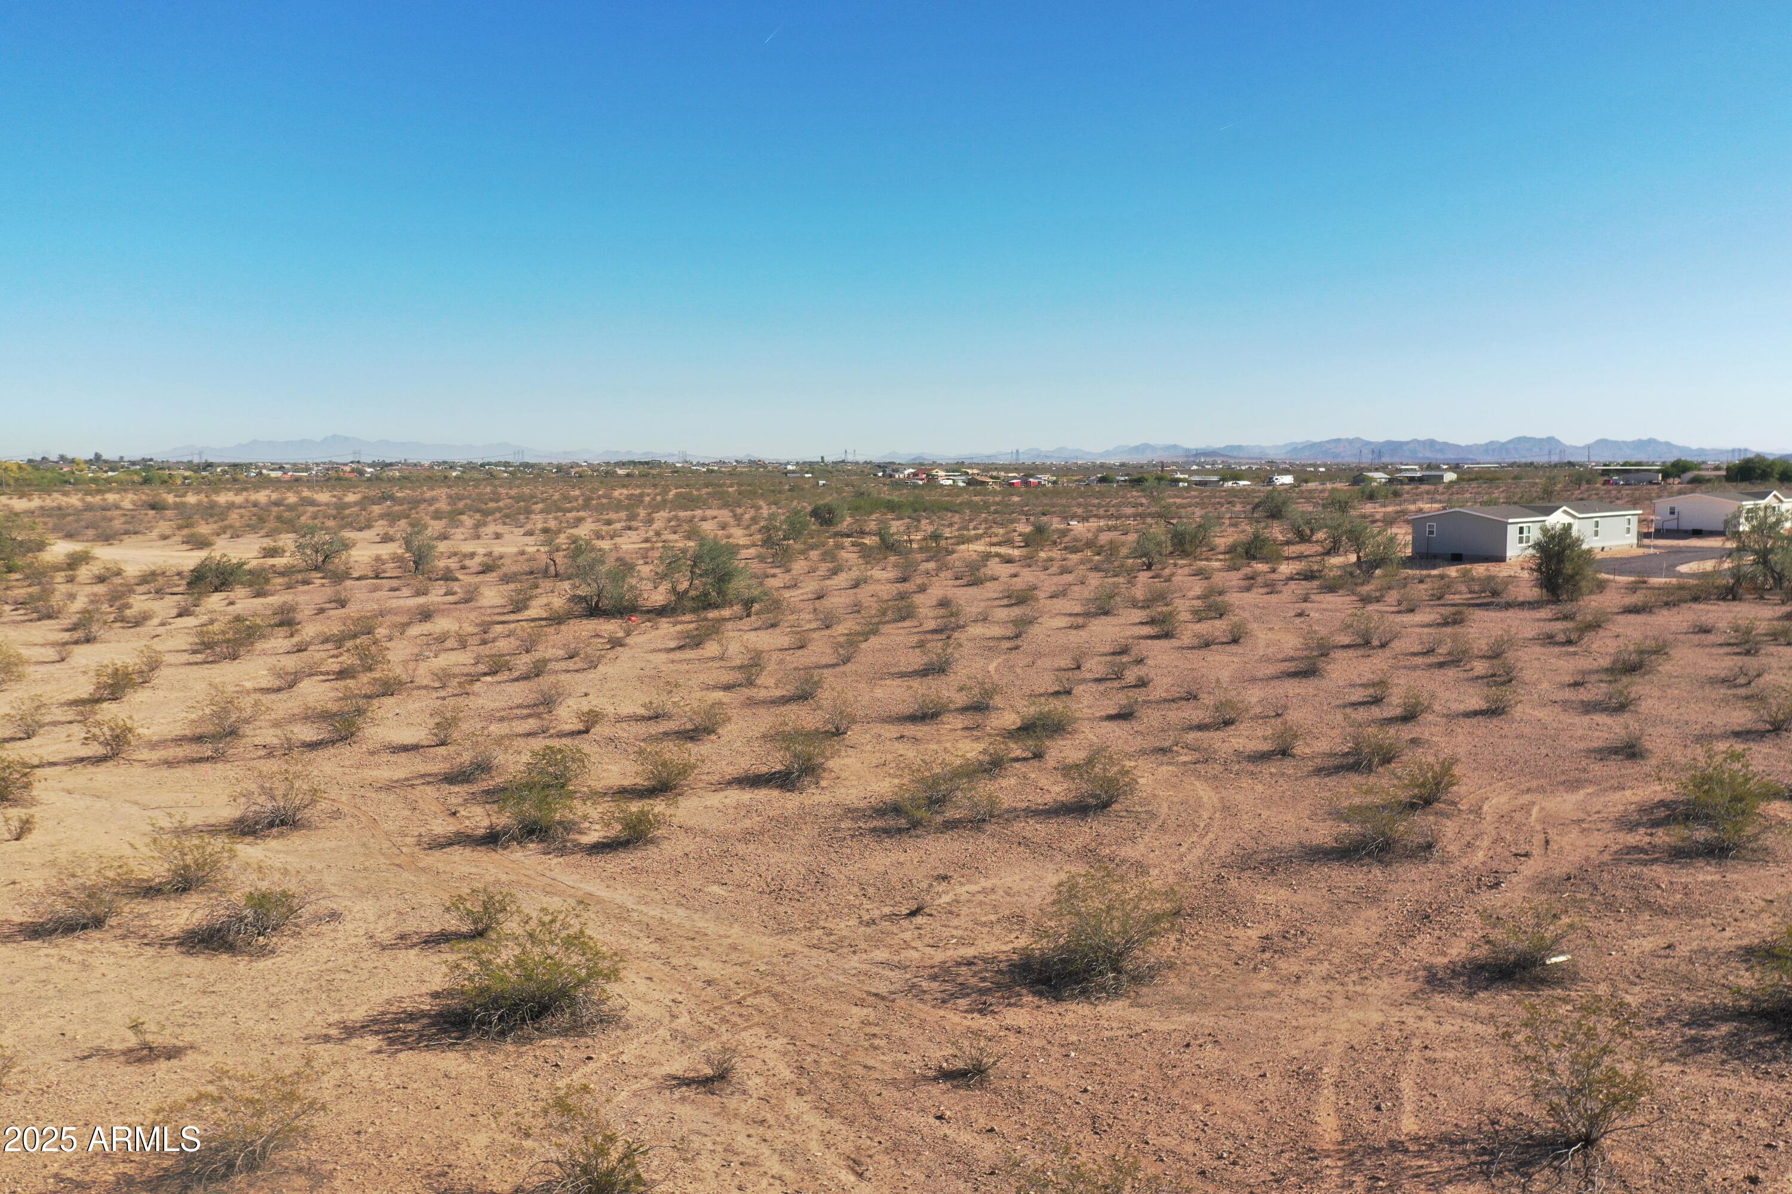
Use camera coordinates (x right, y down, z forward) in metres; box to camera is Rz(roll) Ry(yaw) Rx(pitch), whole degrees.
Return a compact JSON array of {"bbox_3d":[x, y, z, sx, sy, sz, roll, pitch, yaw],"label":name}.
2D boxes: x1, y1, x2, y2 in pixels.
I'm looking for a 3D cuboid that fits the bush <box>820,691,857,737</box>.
[{"bbox_3d":[-1.633,3.237,39.111,1.079,1.167,1.025,0,6,-2],"label":"bush"}]

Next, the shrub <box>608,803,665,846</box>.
[{"bbox_3d":[-5.446,4.749,29.267,1.147,0.754,1.032,-1,6,-11],"label":"shrub"}]

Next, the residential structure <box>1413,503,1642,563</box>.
[{"bbox_3d":[53.178,-5.739,117.221,24.139,4.053,8.401,-5,8,-41],"label":"residential structure"}]

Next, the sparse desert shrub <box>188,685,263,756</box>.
[{"bbox_3d":[-18.777,3.337,38.943,1.974,1.648,1.776,-3,6,-26],"label":"sparse desert shrub"}]

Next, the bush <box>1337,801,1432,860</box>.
[{"bbox_3d":[9.665,4.601,27.645,1.798,1.024,1.654,0,6,0],"label":"bush"}]

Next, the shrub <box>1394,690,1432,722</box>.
[{"bbox_3d":[15.426,3.260,41.635,1.070,0.951,0.985,0,6,0],"label":"shrub"}]

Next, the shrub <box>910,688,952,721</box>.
[{"bbox_3d":[1.107,3.161,41.527,1.145,0.850,1.088,0,6,2],"label":"shrub"}]

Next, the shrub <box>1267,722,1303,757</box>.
[{"bbox_3d":[10.319,3.779,36.976,0.937,0.866,0.843,0,6,0],"label":"shrub"}]

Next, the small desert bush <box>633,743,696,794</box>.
[{"bbox_3d":[-5.430,4.037,32.986,1.474,1.099,1.356,0,6,0],"label":"small desert bush"}]

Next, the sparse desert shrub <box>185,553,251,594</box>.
[{"bbox_3d":[-40.597,-1.453,83.392,3.819,2.228,3.055,0,6,0],"label":"sparse desert shrub"}]

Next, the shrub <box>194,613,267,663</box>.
[{"bbox_3d":[-26.041,1.580,54.572,2.711,1.758,2.495,0,6,0],"label":"shrub"}]

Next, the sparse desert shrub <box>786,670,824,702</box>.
[{"bbox_3d":[-3.025,2.942,46.275,1.194,0.983,1.074,0,6,-4],"label":"sparse desert shrub"}]

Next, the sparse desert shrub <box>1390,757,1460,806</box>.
[{"bbox_3d":[12.307,4.272,32.401,1.549,1.082,1.394,2,6,21],"label":"sparse desert shrub"}]

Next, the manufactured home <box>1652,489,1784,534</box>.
[{"bbox_3d":[87.741,-8.925,144.692,24.139,4.053,8.401,-5,8,-41],"label":"manufactured home"}]

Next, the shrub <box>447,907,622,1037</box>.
[{"bbox_3d":[-4.976,5.169,19.286,2.352,1.531,2.164,0,6,0],"label":"shrub"}]

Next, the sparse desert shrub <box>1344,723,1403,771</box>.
[{"bbox_3d":[12.372,3.879,36.061,1.551,1.140,1.396,2,6,19],"label":"sparse desert shrub"}]

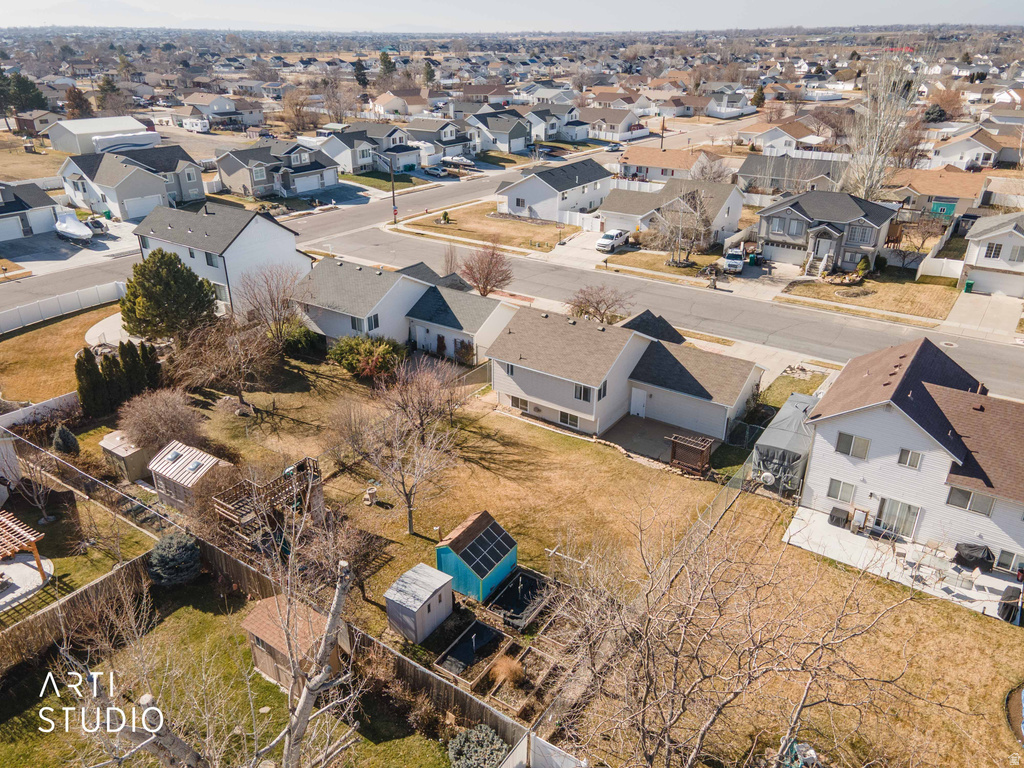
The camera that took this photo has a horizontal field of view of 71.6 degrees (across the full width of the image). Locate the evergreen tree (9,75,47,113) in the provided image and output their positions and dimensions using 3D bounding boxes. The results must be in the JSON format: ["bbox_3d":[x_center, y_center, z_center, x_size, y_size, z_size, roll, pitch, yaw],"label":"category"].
[{"bbox_3d":[-145.928,-86.084,212.036,10.980,11.660,10.980,17,31,30],"label":"evergreen tree"}]

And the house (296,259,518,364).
[{"bbox_3d":[-8.744,-6.652,60.059,16.000,6.300,12.000,17,31,32],"label":"house"}]

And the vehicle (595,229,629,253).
[{"bbox_3d":[12.584,-17.615,86.950,2.070,1.970,6.010,15,30,27],"label":"vehicle"}]

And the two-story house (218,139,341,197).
[{"bbox_3d":[-40.428,-37.994,123.627,13.700,7.400,16.000,17,31,32],"label":"two-story house"}]

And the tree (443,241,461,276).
[{"bbox_3d":[-6.431,-12.142,73.160,2.000,4.800,2.000,0,26,0],"label":"tree"}]

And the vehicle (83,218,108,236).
[{"bbox_3d":[-55.728,-21.146,95.324,3.900,1.700,2.000,17,31,32],"label":"vehicle"}]

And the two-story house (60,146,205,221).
[{"bbox_3d":[-54.236,-30.254,104.768,18.140,7.040,16.410,21,33,35],"label":"two-story house"}]

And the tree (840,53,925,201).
[{"bbox_3d":[53.136,-36.110,102.805,10.500,21.300,10.000,0,27,0],"label":"tree"}]

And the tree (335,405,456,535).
[{"bbox_3d":[-5.933,4.784,36.871,5.800,7.300,5.600,0,27,0],"label":"tree"}]

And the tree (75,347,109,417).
[{"bbox_3d":[-28.417,-0.153,47.817,1.970,4.830,1.970,17,31,30],"label":"tree"}]

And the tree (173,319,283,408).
[{"bbox_3d":[-20.369,-1.398,50.782,7.300,5.800,6.900,0,27,0],"label":"tree"}]

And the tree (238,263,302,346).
[{"bbox_3d":[-19.734,-6.430,59.231,5.500,7.200,5.300,0,27,0],"label":"tree"}]

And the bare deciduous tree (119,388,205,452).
[{"bbox_3d":[-21.962,2.412,44.488,5.300,3.600,5.200,0,26,0],"label":"bare deciduous tree"}]

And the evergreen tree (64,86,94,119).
[{"bbox_3d":[-125.266,-81.053,205.135,8.040,9.020,8.040,17,31,30],"label":"evergreen tree"}]

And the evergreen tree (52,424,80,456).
[{"bbox_3d":[-28.165,3.304,44.562,1.750,1.950,1.750,0,26,0],"label":"evergreen tree"}]

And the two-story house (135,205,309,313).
[{"bbox_3d":[-29.260,-13.958,72.403,14.600,8.800,10.900,17,30,31],"label":"two-story house"}]

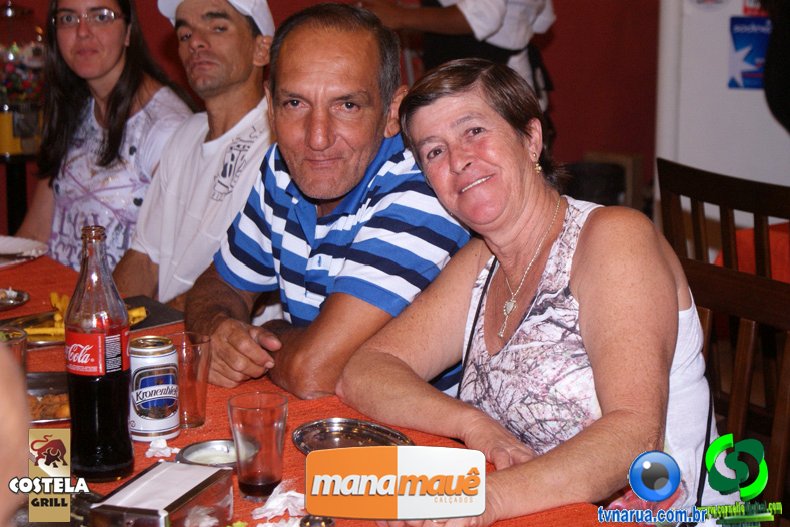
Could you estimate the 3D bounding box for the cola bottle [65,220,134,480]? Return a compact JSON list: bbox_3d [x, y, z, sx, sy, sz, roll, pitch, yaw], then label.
[{"bbox_3d":[-0.346,0.104,2.103,0.075,0.295,0.075,-7,15,-29],"label":"cola bottle"}]

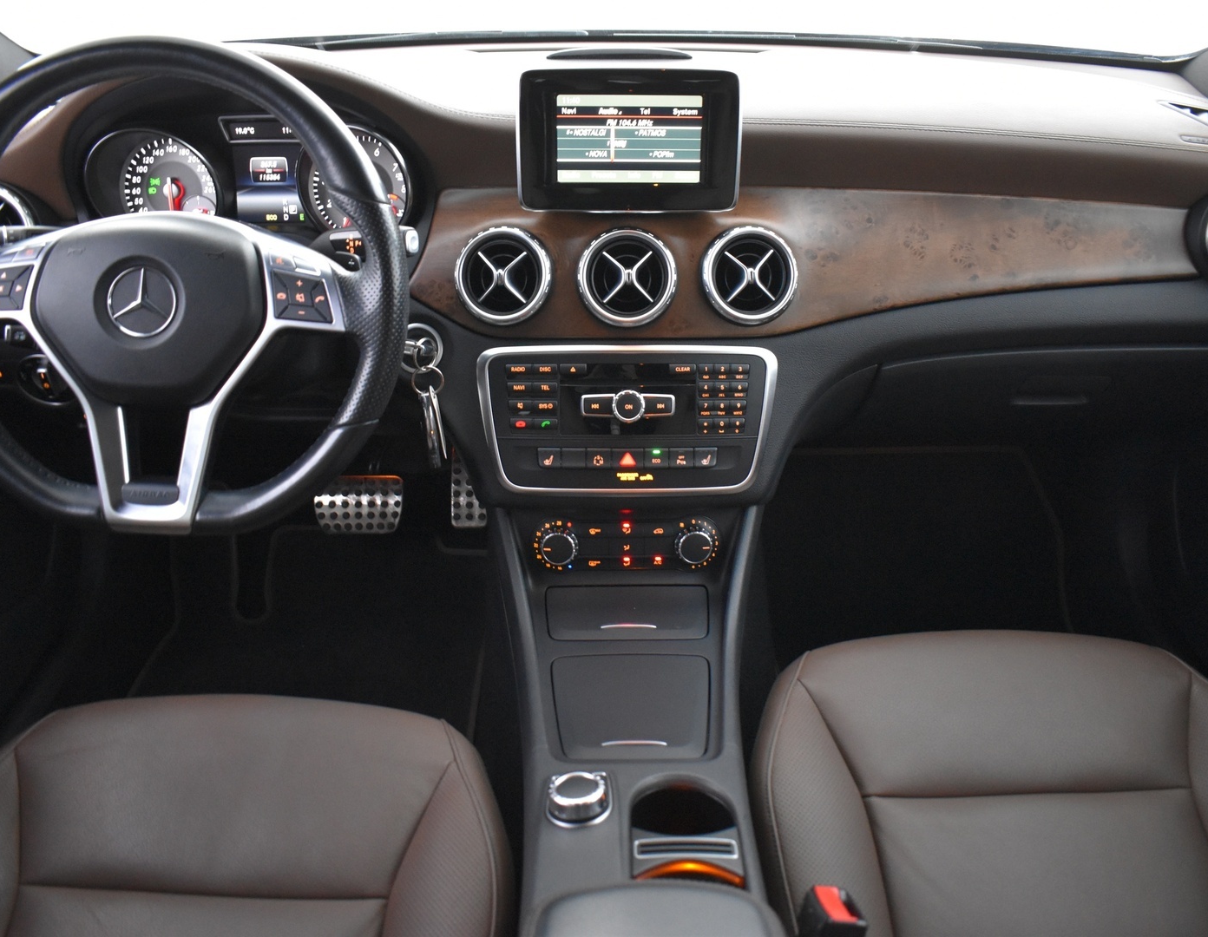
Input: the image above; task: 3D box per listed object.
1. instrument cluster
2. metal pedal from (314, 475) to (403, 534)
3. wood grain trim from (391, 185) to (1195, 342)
[{"bbox_3d":[-0.338,-0.277,1.000,0.305,0.120,0.060,0,10,0],"label":"instrument cluster"},{"bbox_3d":[-0.314,0.046,1.350,0.112,0.075,0.025,0,-6,0],"label":"metal pedal"},{"bbox_3d":[0.180,-0.189,0.965,0.700,0.135,0.060,0,10,0],"label":"wood grain trim"}]

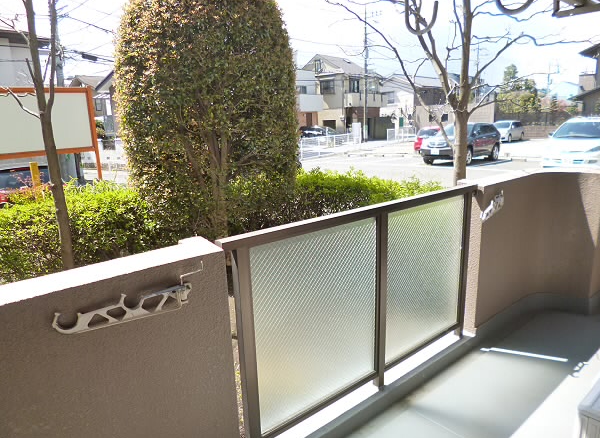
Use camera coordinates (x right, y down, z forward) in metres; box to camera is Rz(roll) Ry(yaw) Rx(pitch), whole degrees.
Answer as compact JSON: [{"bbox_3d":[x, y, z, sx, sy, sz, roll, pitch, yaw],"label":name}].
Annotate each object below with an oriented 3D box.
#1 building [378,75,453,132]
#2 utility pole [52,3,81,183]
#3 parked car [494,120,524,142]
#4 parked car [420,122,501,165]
[{"bbox_3d":[14.644,-14.914,53.807,8.000,7.300,6.800,-12,17,-37],"label":"building"},{"bbox_3d":[-8.537,-6.095,14.274,0.360,10.000,0.360,-12,17,-37],"label":"utility pole"},{"bbox_3d":[15.284,-6.558,31.025,1.740,1.600,4.600,11,18,42],"label":"parked car"},{"bbox_3d":[7.317,-3.363,18.577,1.860,1.680,4.720,11,19,43],"label":"parked car"}]

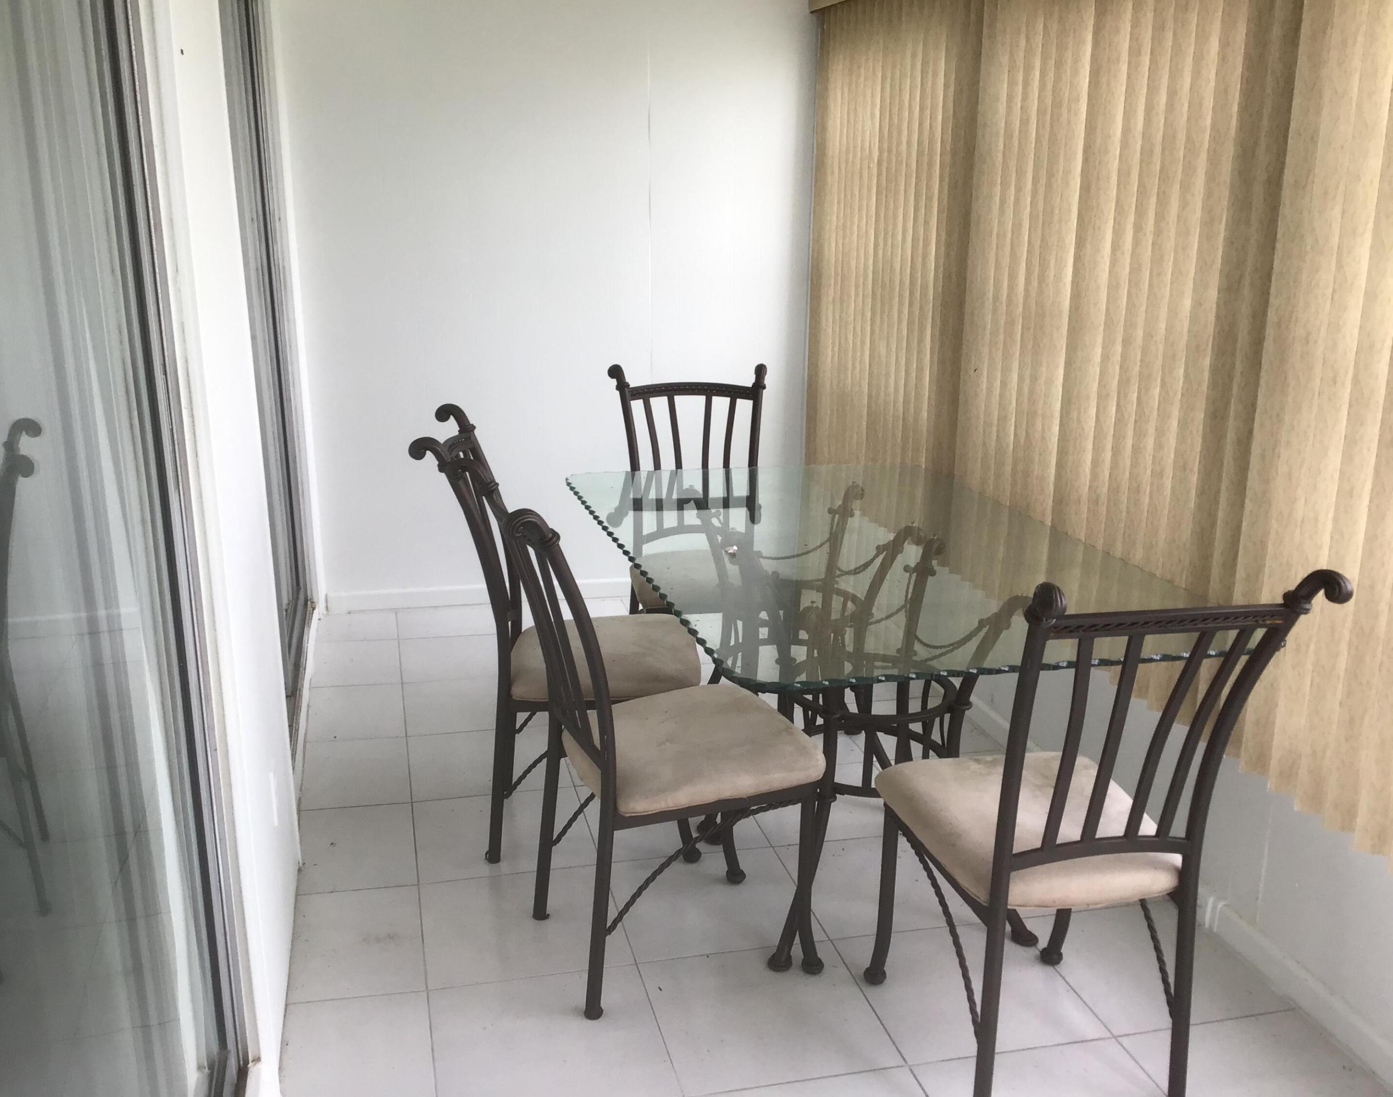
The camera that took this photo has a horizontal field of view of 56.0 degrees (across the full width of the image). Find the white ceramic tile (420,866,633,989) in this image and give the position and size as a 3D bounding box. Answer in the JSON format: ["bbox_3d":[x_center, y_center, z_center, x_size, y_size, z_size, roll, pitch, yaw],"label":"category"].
[{"bbox_3d":[-0.366,0.791,2.757,0.405,0.011,0.405,-3,16,-14],"label":"white ceramic tile"}]

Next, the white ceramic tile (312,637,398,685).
[{"bbox_3d":[-1.091,0.378,4.201,0.279,0.011,0.405,-3,16,-14],"label":"white ceramic tile"}]

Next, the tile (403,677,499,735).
[{"bbox_3d":[-0.659,0.469,3.901,0.405,0.011,0.405,-3,16,-14],"label":"tile"}]

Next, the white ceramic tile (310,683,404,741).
[{"bbox_3d":[-0.992,0.485,3.820,0.274,0.011,0.405,-3,16,-14],"label":"white ceramic tile"}]

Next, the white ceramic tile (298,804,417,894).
[{"bbox_3d":[-0.791,0.700,3.059,0.262,0.011,0.405,-3,16,-14],"label":"white ceramic tile"}]

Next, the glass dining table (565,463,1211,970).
[{"bbox_3d":[0.340,0.346,2.991,1.024,0.747,1.595,-3,16,-16],"label":"glass dining table"}]

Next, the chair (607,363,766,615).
[{"bbox_3d":[0.016,0.010,3.728,0.475,0.989,0.636,-1,16,-9],"label":"chair"}]

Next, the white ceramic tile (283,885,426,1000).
[{"bbox_3d":[-0.693,0.807,2.678,0.262,0.011,0.405,-3,16,-14],"label":"white ceramic tile"}]

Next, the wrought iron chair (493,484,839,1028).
[{"bbox_3d":[-0.108,0.338,2.537,0.636,0.989,0.475,-5,17,-22],"label":"wrought iron chair"}]

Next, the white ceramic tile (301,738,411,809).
[{"bbox_3d":[-0.892,0.593,3.439,0.270,0.011,0.405,-3,16,-14],"label":"white ceramic tile"}]

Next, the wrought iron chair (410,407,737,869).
[{"bbox_3d":[-0.308,0.193,3.049,0.636,0.989,0.475,0,16,-3],"label":"wrought iron chair"}]

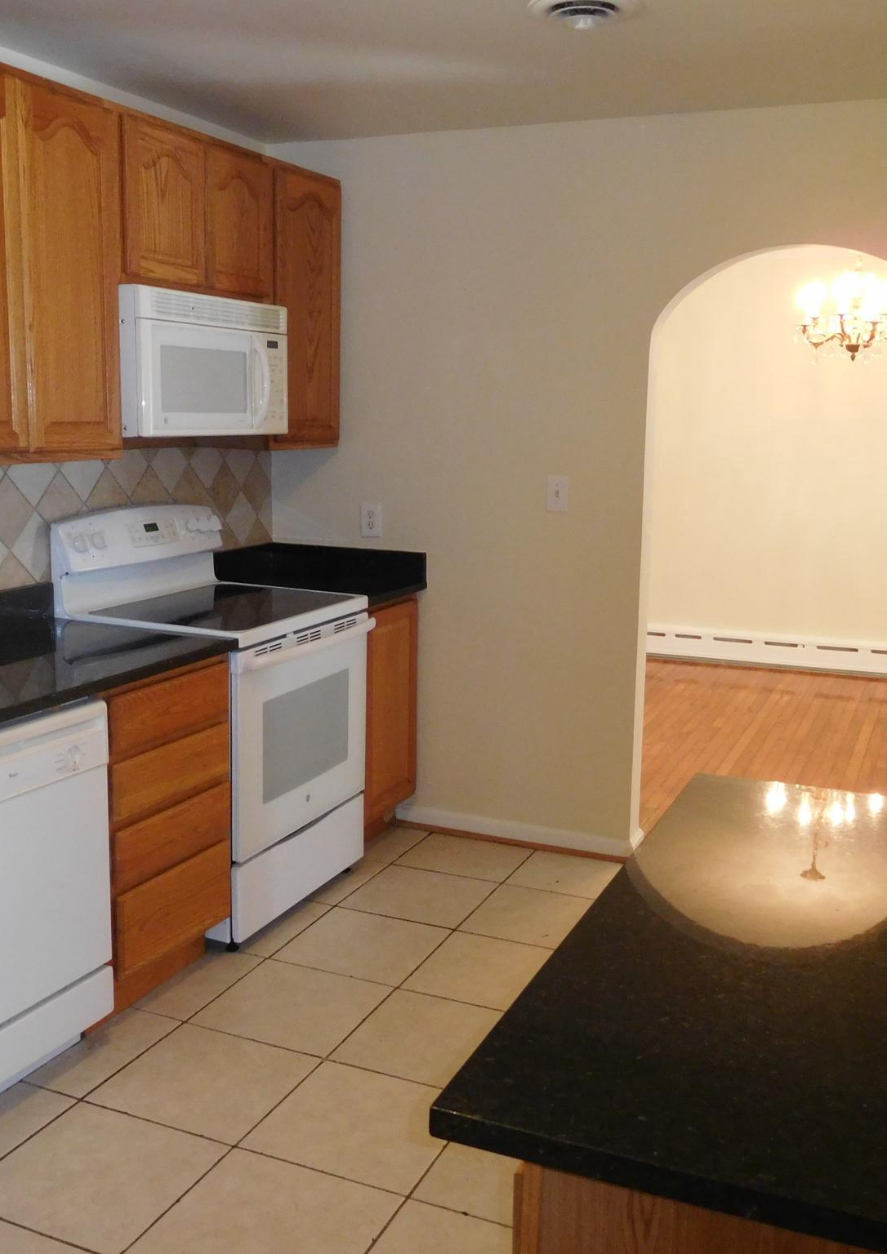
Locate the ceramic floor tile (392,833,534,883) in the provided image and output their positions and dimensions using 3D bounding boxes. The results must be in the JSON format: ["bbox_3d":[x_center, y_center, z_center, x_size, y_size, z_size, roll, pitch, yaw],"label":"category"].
[{"bbox_3d":[0.076,0.808,4.205,0.388,0.010,0.349,5,11,23],"label":"ceramic floor tile"}]

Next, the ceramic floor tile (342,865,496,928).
[{"bbox_3d":[-0.072,0.865,3.861,0.388,0.010,0.388,5,11,23],"label":"ceramic floor tile"}]

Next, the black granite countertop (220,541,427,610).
[{"bbox_3d":[-0.445,-0.190,4.280,0.657,0.147,0.482,5,11,23],"label":"black granite countertop"}]

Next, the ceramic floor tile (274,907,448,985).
[{"bbox_3d":[-0.229,0.925,3.500,0.388,0.010,0.388,5,11,23],"label":"ceramic floor tile"}]

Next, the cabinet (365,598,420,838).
[{"bbox_3d":[-0.473,0.315,4.373,0.621,0.880,0.478,5,11,23],"label":"cabinet"}]

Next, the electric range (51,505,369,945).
[{"bbox_3d":[-0.681,0.257,3.763,0.681,1.194,0.768,5,11,23],"label":"electric range"}]

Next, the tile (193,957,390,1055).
[{"bbox_3d":[-0.385,0.984,3.139,0.388,0.010,0.388,5,11,23],"label":"tile"}]

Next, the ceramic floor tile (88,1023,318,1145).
[{"bbox_3d":[-0.541,1.044,2.778,0.388,0.010,0.388,5,11,23],"label":"ceramic floor tile"}]

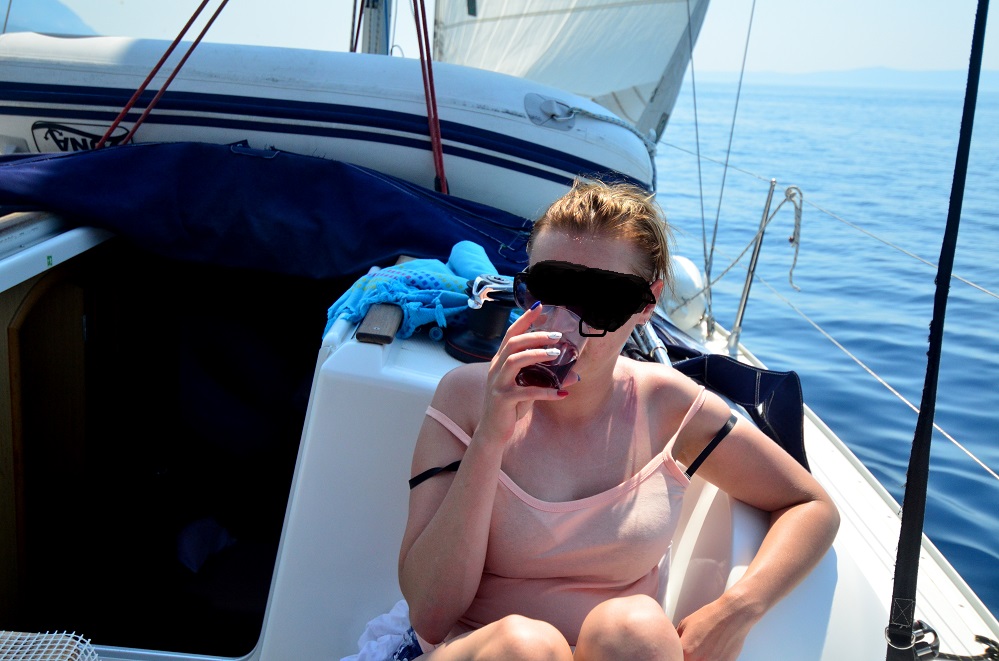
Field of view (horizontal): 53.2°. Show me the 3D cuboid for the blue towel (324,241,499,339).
[{"bbox_3d":[-0.137,-0.072,1.760,0.330,0.155,0.270,2,14,0],"label":"blue towel"}]

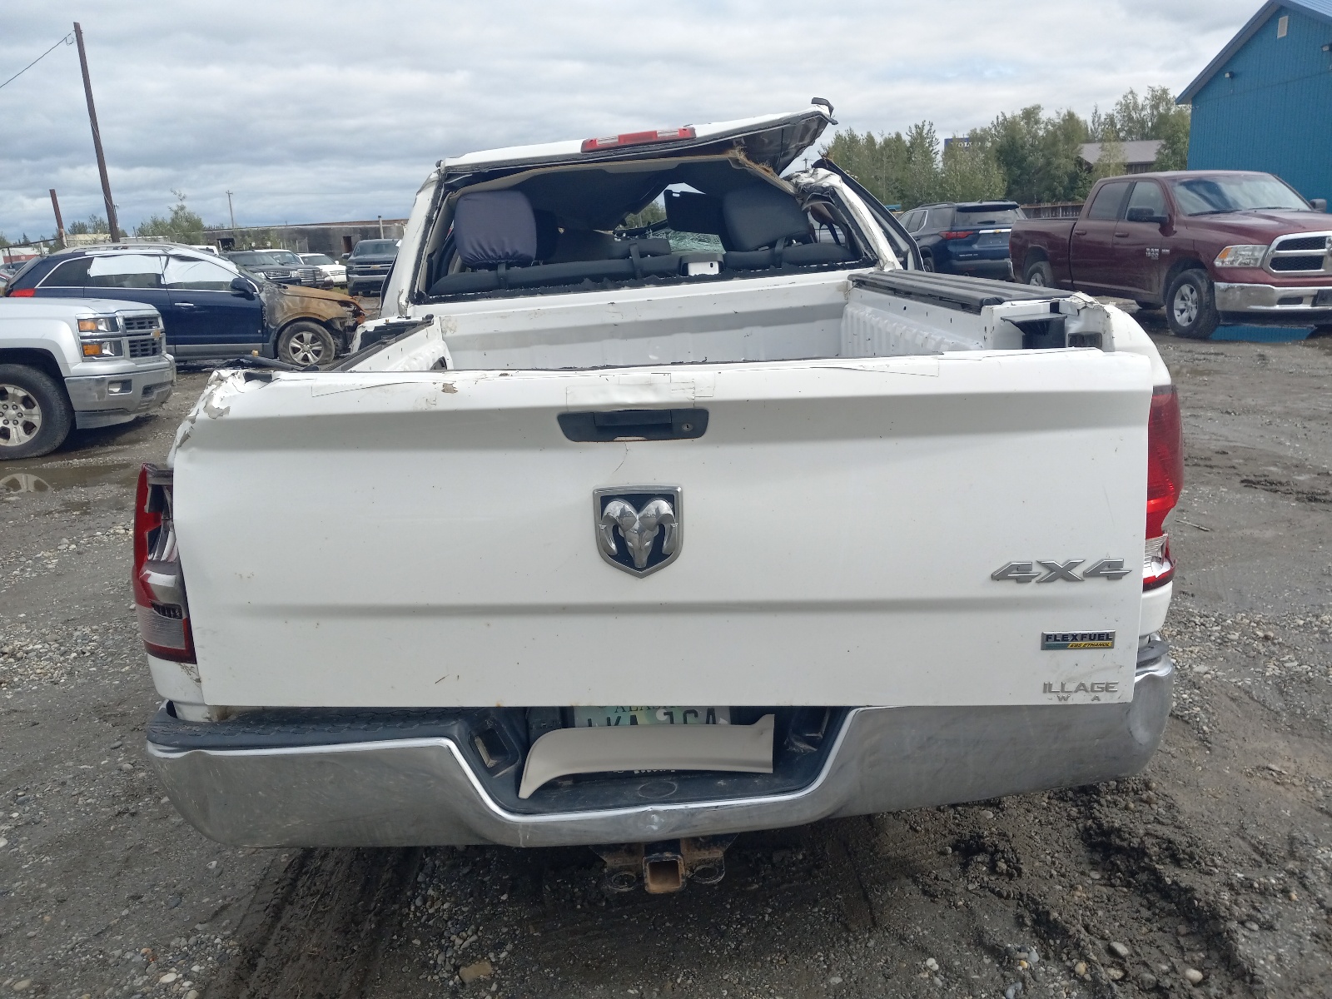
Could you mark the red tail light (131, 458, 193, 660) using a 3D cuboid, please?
[{"bbox_3d":[-0.916,0.114,1.925,0.150,0.395,0.160,-4,14,-2],"label":"red tail light"}]

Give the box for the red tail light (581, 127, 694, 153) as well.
[{"bbox_3d":[-0.095,-1.237,3.570,0.385,0.050,0.060,-7,14,-1],"label":"red tail light"}]

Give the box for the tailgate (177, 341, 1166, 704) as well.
[{"bbox_3d":[-0.039,0.061,1.794,1.600,0.588,0.100,-1,13,6],"label":"tailgate"}]

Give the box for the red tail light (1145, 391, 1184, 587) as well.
[{"bbox_3d":[0.925,-0.024,1.995,0.150,0.405,0.160,-4,14,-2],"label":"red tail light"}]

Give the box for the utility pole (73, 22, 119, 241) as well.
[{"bbox_3d":[-15.661,-9.006,28.950,0.260,7.880,0.260,-10,16,-26],"label":"utility pole"}]

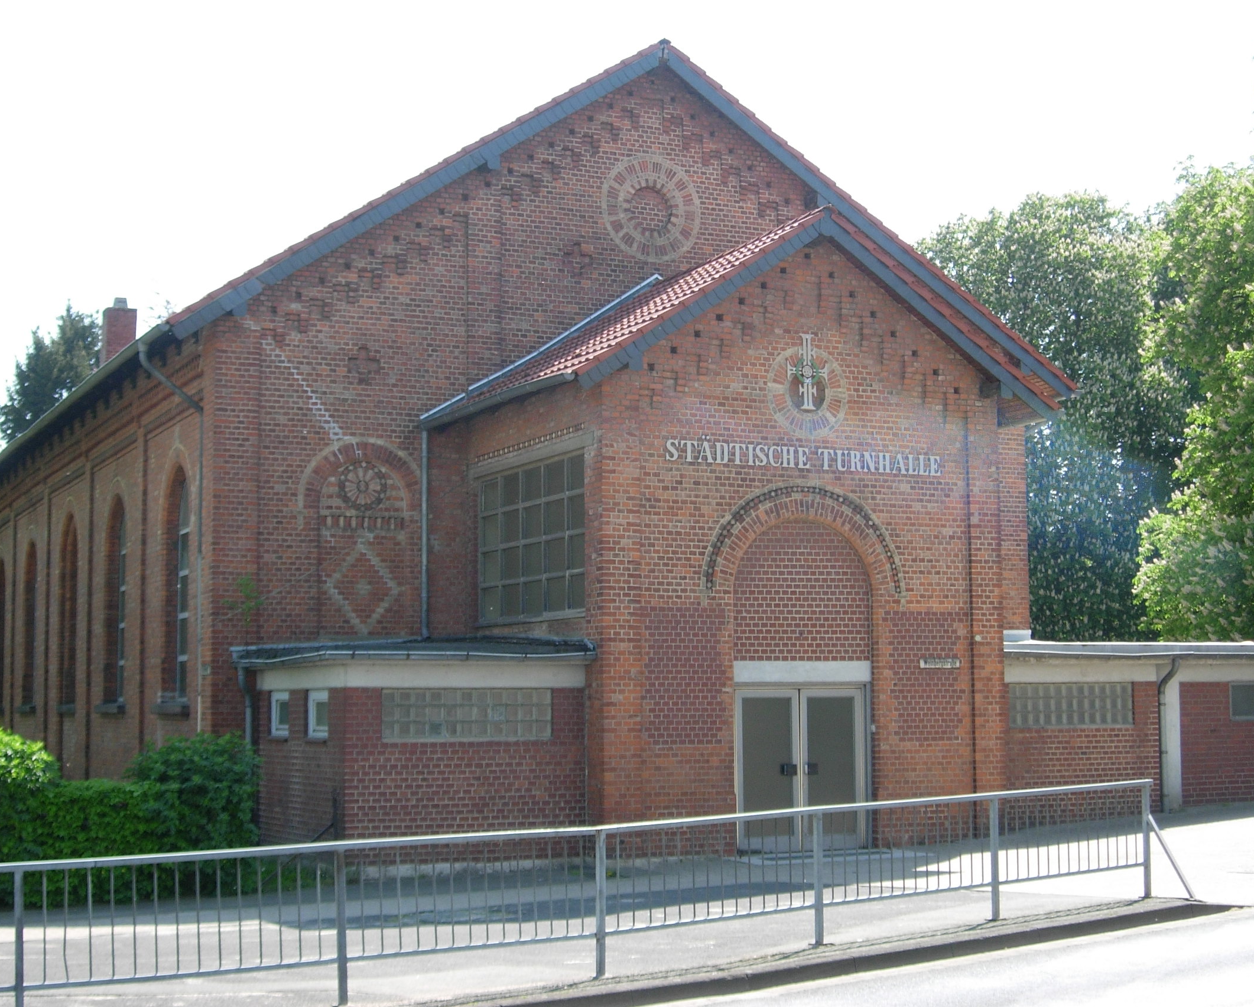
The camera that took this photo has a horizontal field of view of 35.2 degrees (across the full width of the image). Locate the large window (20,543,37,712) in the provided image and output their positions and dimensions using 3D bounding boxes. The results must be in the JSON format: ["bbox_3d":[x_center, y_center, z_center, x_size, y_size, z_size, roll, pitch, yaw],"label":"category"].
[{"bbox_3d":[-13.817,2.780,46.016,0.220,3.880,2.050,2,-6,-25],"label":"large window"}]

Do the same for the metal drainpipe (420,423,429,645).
[{"bbox_3d":[-3.099,0.465,30.251,0.110,3.220,0.110,2,-6,-25],"label":"metal drainpipe"}]

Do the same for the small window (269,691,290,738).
[{"bbox_3d":[-4.583,2.791,26.269,0.140,0.600,1.000,2,-6,-25],"label":"small window"}]

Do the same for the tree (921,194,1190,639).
[{"bbox_3d":[11.537,-0.816,53.000,9.500,16.000,9.500,2,-6,-25],"label":"tree"}]

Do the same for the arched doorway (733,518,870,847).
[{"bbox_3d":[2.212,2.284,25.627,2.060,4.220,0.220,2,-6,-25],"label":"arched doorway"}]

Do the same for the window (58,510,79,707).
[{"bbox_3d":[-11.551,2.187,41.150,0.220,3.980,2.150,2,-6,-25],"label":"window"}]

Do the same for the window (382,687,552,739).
[{"bbox_3d":[-1.937,2.564,24.133,2.220,0.620,0.100,2,-6,-25],"label":"window"}]

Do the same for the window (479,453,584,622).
[{"bbox_3d":[-1.297,0.550,26.814,0.160,2.200,3.950,2,-6,-25],"label":"window"}]

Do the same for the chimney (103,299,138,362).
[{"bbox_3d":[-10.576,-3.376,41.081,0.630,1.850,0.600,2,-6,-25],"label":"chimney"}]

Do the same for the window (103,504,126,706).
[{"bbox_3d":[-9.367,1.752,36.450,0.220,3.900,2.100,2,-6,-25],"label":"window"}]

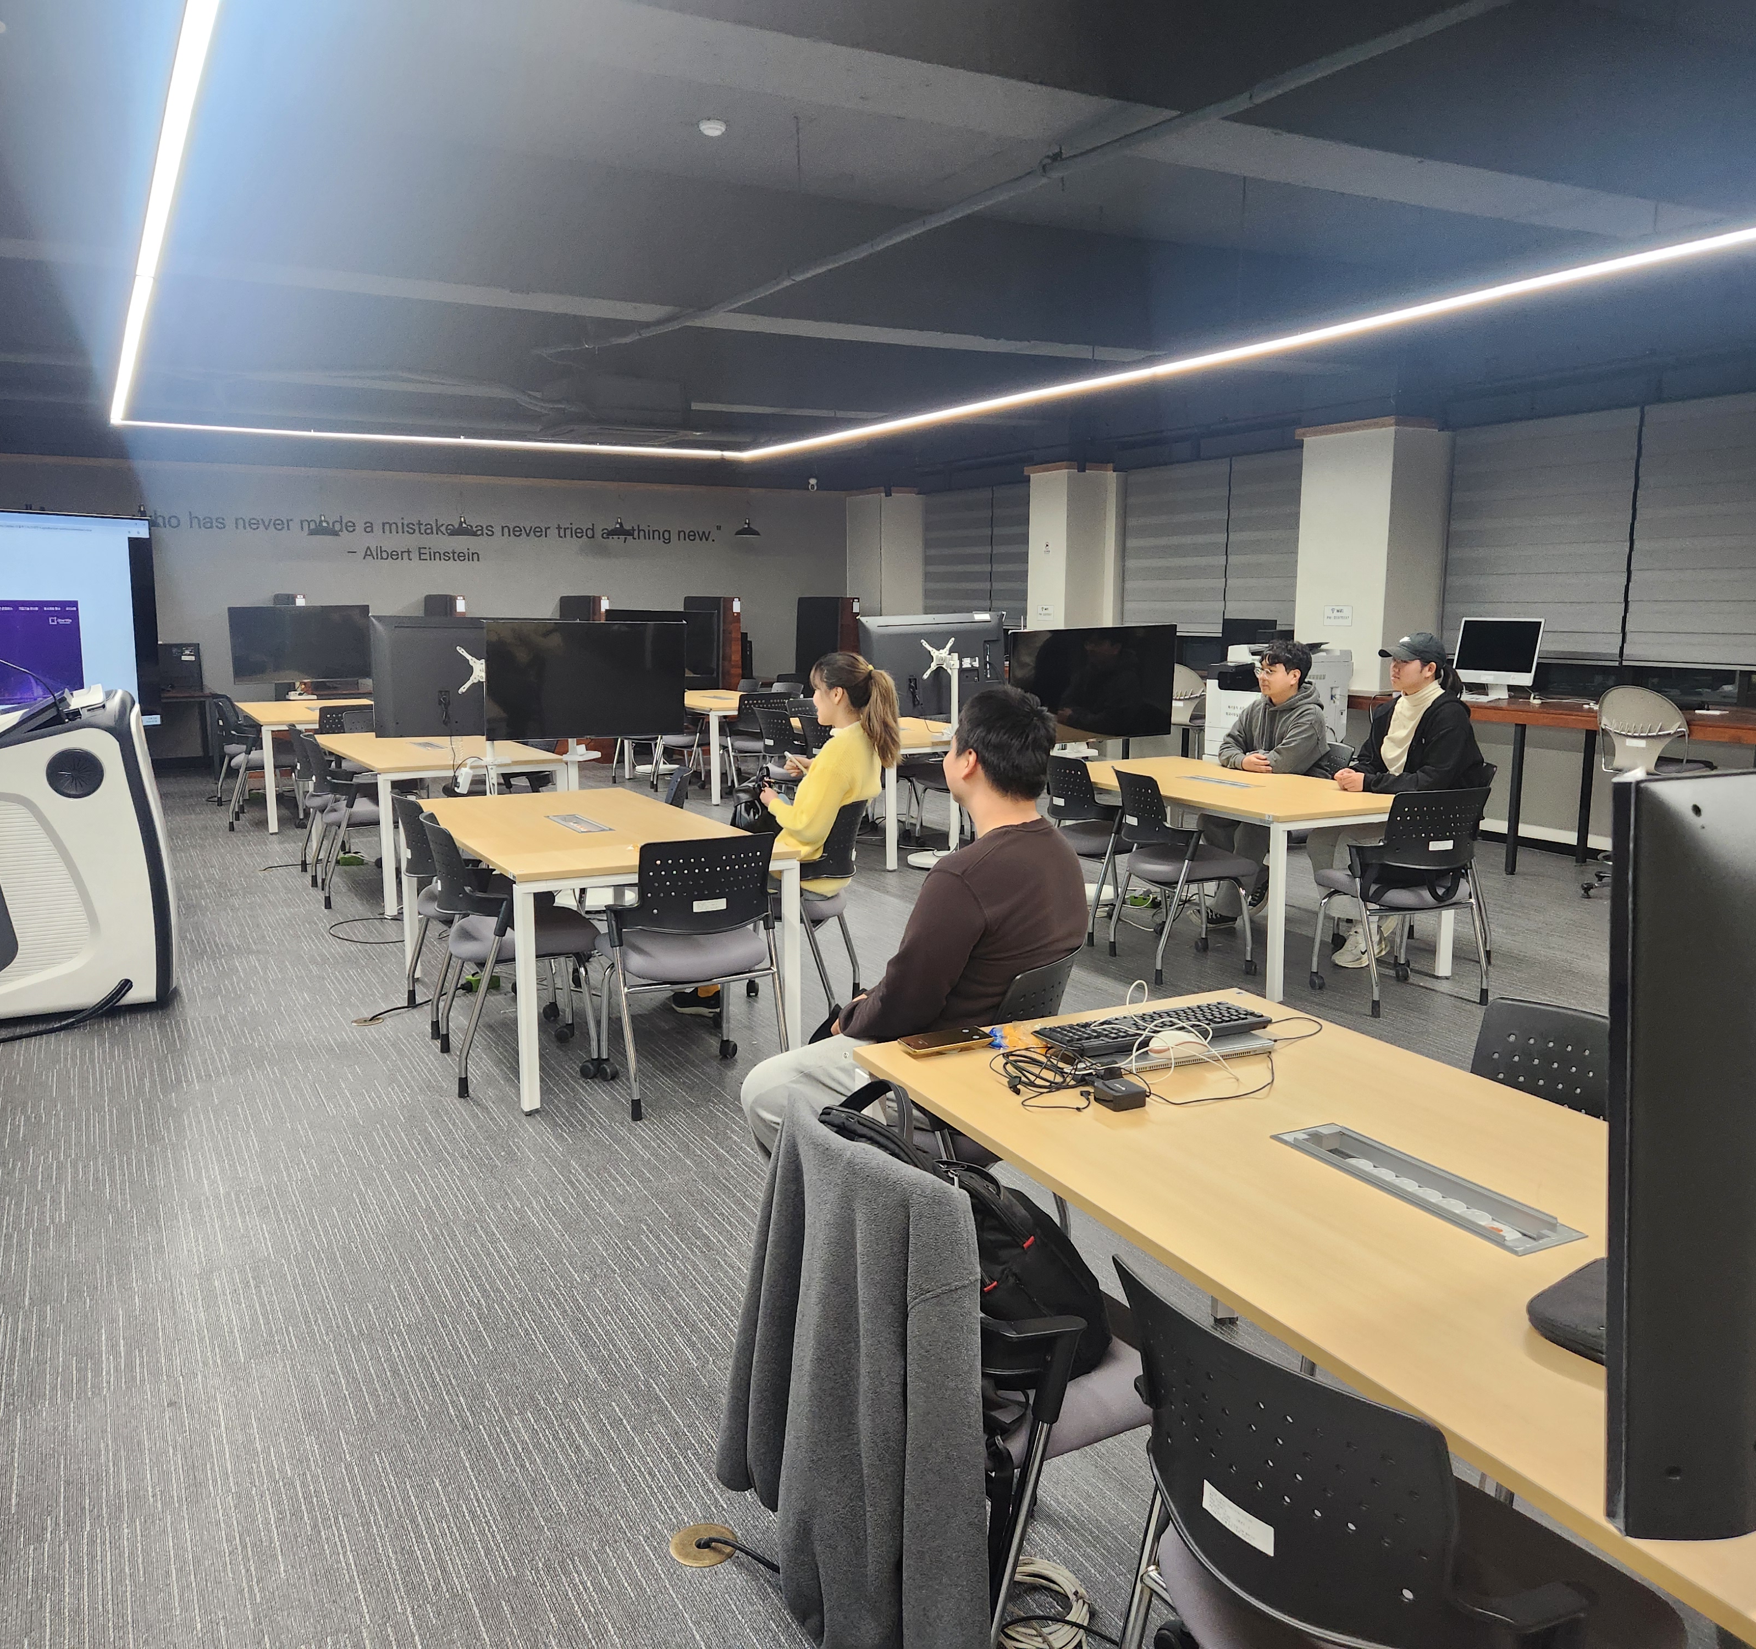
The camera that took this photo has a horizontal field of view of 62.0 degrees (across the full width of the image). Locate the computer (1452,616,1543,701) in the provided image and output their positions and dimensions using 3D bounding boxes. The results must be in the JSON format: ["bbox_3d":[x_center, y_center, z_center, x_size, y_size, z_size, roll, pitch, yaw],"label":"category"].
[{"bbox_3d":[3.603,-0.960,8.553,0.180,0.470,0.570,-4,10,-27],"label":"computer"}]

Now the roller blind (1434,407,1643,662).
[{"bbox_3d":[4.022,-1.737,8.961,0.060,1.439,1.280,-5,10,-28],"label":"roller blind"}]

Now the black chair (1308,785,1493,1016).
[{"bbox_3d":[2.015,0.269,5.651,0.540,0.820,0.540,-4,10,-24],"label":"black chair"}]

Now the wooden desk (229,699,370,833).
[{"bbox_3d":[-3.964,-0.451,10.412,0.923,0.715,1.803,-5,10,-28],"label":"wooden desk"}]

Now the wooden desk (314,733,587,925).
[{"bbox_3d":[-2.424,-0.066,8.006,0.923,0.715,1.803,-5,10,-29],"label":"wooden desk"}]

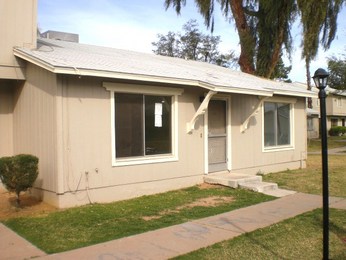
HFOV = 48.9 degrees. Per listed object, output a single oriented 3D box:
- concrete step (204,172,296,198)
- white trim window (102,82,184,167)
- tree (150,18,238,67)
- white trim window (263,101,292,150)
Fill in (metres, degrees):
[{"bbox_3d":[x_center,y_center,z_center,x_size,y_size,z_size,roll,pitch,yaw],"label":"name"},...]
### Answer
[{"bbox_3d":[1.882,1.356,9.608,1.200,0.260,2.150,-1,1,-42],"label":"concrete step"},{"bbox_3d":[-0.576,-0.116,8.839,2.342,1.810,0.140,-1,1,-42],"label":"white trim window"},{"bbox_3d":[1.659,-3.273,27.044,7.000,9.296,7.000,-1,1,0],"label":"tree"},{"bbox_3d":[3.506,-0.140,12.546,1.866,1.603,0.120,-1,1,-42],"label":"white trim window"}]

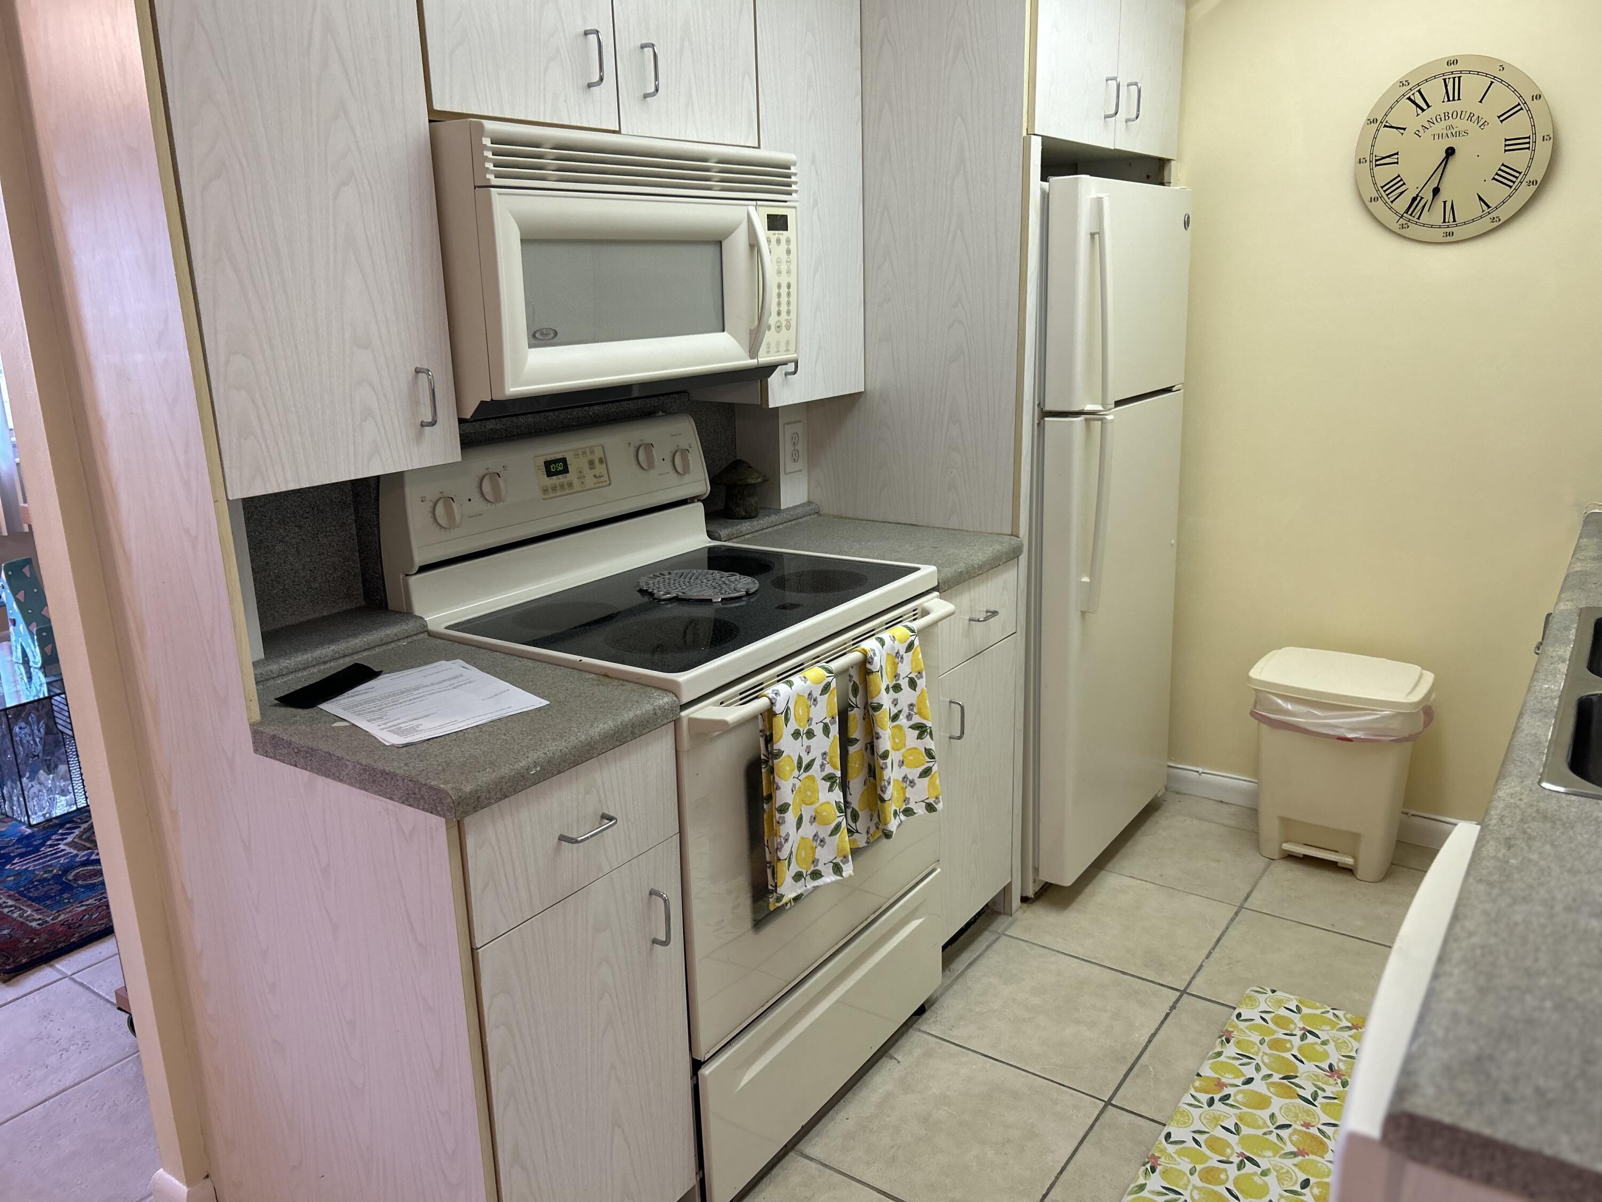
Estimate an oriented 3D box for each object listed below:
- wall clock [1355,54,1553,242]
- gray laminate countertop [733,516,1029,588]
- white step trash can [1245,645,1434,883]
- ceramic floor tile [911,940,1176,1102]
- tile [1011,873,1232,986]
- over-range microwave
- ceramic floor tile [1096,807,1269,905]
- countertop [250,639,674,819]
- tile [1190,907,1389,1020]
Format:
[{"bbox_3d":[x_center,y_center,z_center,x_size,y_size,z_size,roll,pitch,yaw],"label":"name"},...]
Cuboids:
[{"bbox_3d":[1.463,-1.015,2.714,0.395,0.398,0.030,9,18,34],"label":"wall clock"},{"bbox_3d":[0.155,-0.108,2.584,0.531,0.041,0.371,9,18,34],"label":"gray laminate countertop"},{"bbox_3d":[1.333,0.409,3.015,0.371,0.495,0.260,9,18,34],"label":"white step trash can"},{"bbox_3d":[0.512,0.842,2.467,0.407,0.010,0.407,9,18,34],"label":"ceramic floor tile"},{"bbox_3d":[0.750,0.747,2.791,0.407,0.010,0.407,9,18,34],"label":"tile"},{"bbox_3d":[-0.383,-0.579,2.130,0.403,0.418,0.752,9,18,34],"label":"over-range microwave"},{"bbox_3d":[0.988,0.652,3.115,0.407,0.010,0.407,9,18,34],"label":"ceramic floor tile"},{"bbox_3d":[-0.506,0.155,1.683,0.531,0.041,0.388,9,18,34],"label":"countertop"},{"bbox_3d":[1.088,0.801,2.559,0.407,0.010,0.407,9,18,34],"label":"tile"}]

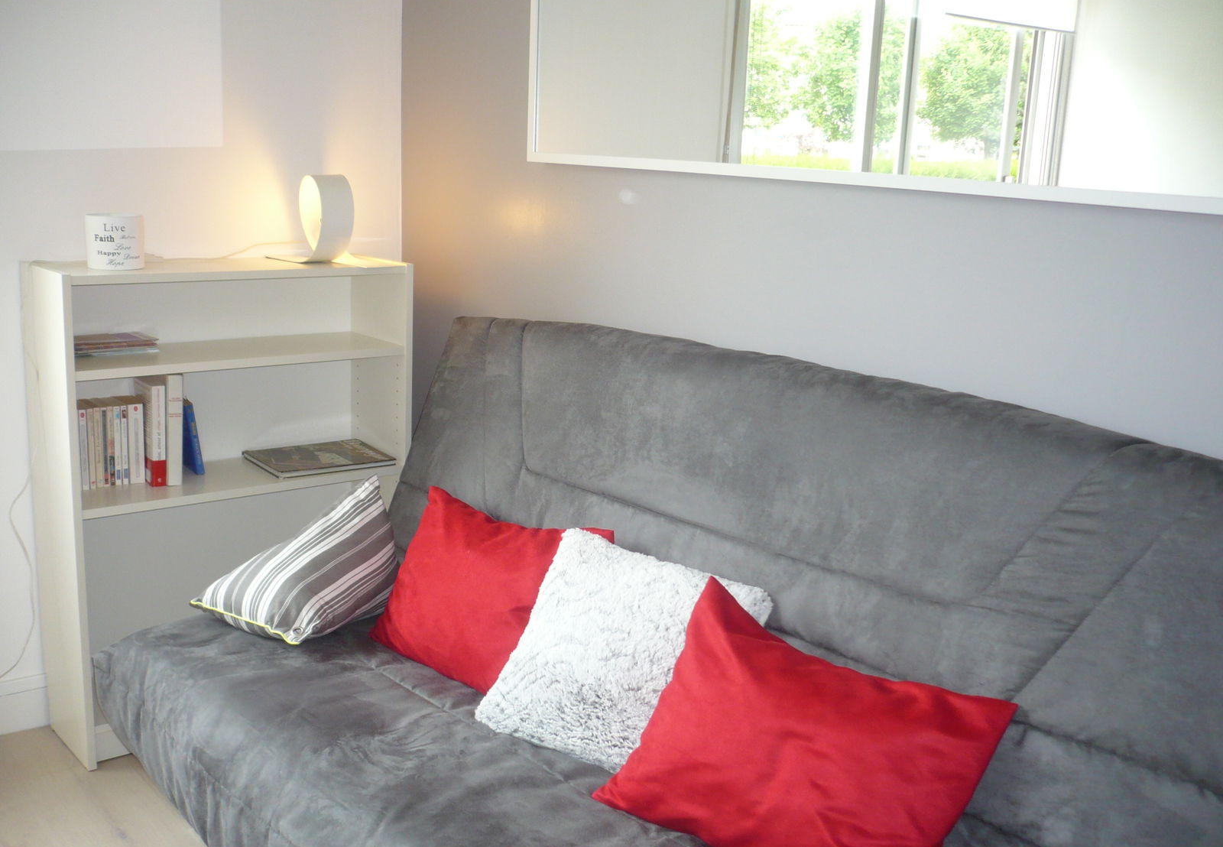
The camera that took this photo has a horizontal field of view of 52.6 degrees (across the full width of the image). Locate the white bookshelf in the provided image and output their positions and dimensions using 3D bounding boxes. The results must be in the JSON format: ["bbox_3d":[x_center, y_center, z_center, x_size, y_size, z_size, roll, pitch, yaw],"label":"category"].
[{"bbox_3d":[-0.882,0.160,2.897,0.800,1.060,0.280,-8,15,-40],"label":"white bookshelf"}]

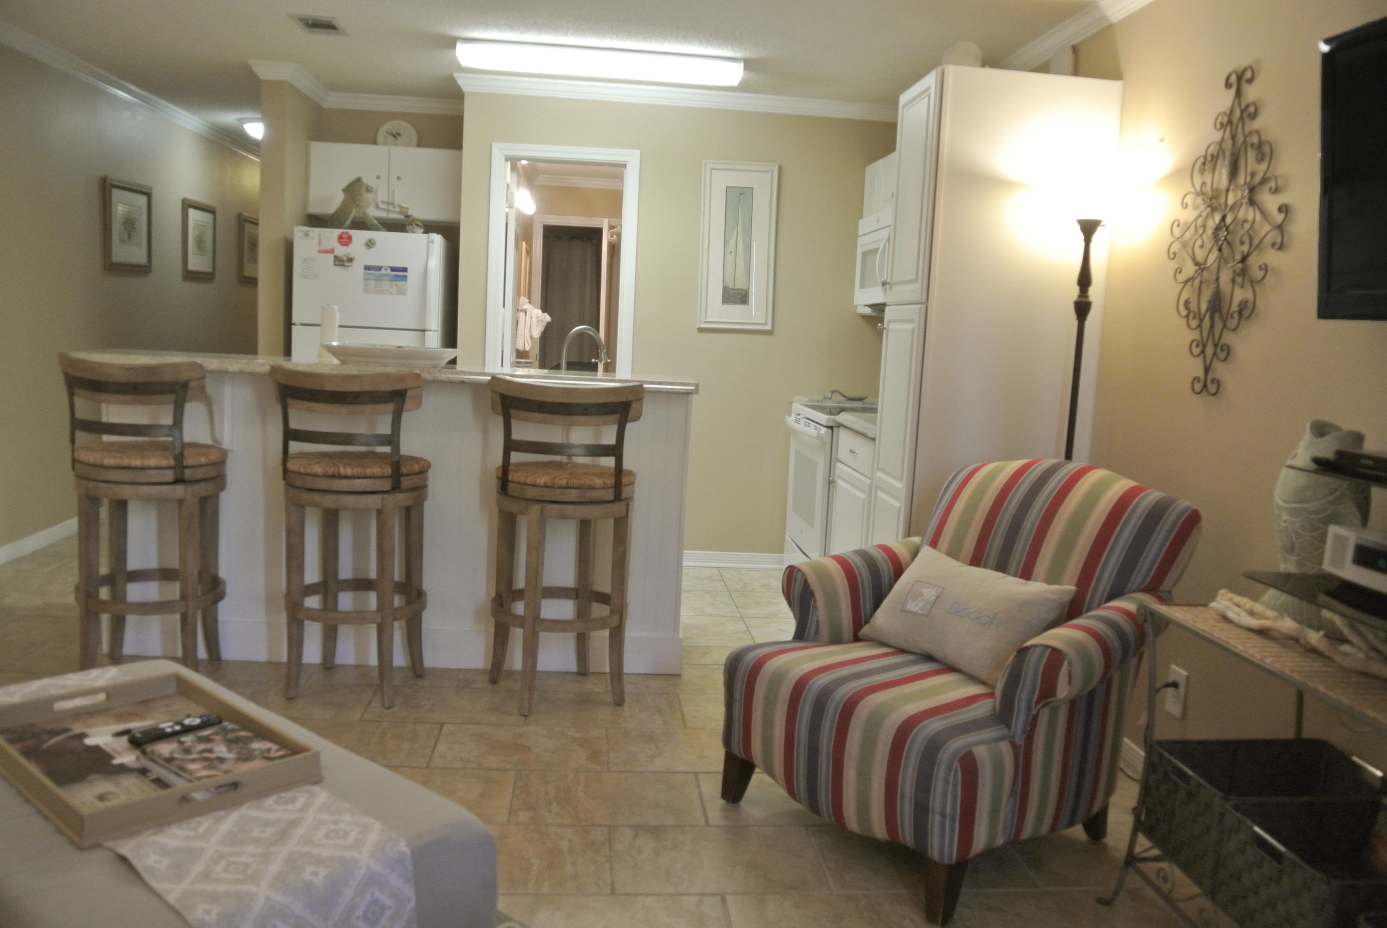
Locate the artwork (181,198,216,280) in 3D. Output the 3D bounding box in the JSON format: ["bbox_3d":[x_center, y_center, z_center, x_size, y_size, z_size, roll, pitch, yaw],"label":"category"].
[{"bbox_3d":[-3.205,-1.439,6.756,0.030,0.515,0.556,2,8,-5],"label":"artwork"}]

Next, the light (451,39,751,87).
[{"bbox_3d":[-0.403,-1.765,4.610,1.240,0.075,0.250,2,7,-4],"label":"light"}]

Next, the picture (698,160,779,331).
[{"bbox_3d":[0.228,-1.094,5.257,0.383,0.845,0.035,2,8,-5],"label":"picture"}]

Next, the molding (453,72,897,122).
[{"bbox_3d":[-0.028,-1.818,5.176,2.310,0.085,0.065,2,7,-4],"label":"molding"}]

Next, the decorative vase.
[{"bbox_3d":[1.298,0.129,2.161,0.190,0.430,0.190,-1,9,-30],"label":"decorative vase"}]

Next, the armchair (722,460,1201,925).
[{"bbox_3d":[0.670,0.476,2.711,0.910,0.915,0.840,-3,10,-39],"label":"armchair"}]

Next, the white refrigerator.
[{"bbox_3d":[-1.610,-0.351,5.380,0.714,1.635,0.730,2,8,-5],"label":"white refrigerator"}]

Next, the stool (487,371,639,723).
[{"bbox_3d":[-0.430,0.251,3.432,0.475,1.075,0.510,3,7,1],"label":"stool"}]

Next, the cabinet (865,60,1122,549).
[{"bbox_3d":[1.000,-0.226,3.611,0.615,2.120,0.500,2,8,-5],"label":"cabinet"}]

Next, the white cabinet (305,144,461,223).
[{"bbox_3d":[-1.599,-1.491,5.585,0.830,0.370,0.310,2,7,-4],"label":"white cabinet"}]

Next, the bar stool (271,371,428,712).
[{"bbox_3d":[-1.091,0.221,3.374,0.460,1.080,0.480,4,8,9],"label":"bar stool"}]

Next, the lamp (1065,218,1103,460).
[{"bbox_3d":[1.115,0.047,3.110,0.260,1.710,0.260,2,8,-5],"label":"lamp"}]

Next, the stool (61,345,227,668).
[{"bbox_3d":[-1.801,0.184,3.433,0.475,1.075,0.510,4,7,7],"label":"stool"}]

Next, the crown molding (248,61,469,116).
[{"bbox_3d":[-1.663,-1.902,5.265,0.970,0.095,0.750,2,8,-5],"label":"crown molding"}]

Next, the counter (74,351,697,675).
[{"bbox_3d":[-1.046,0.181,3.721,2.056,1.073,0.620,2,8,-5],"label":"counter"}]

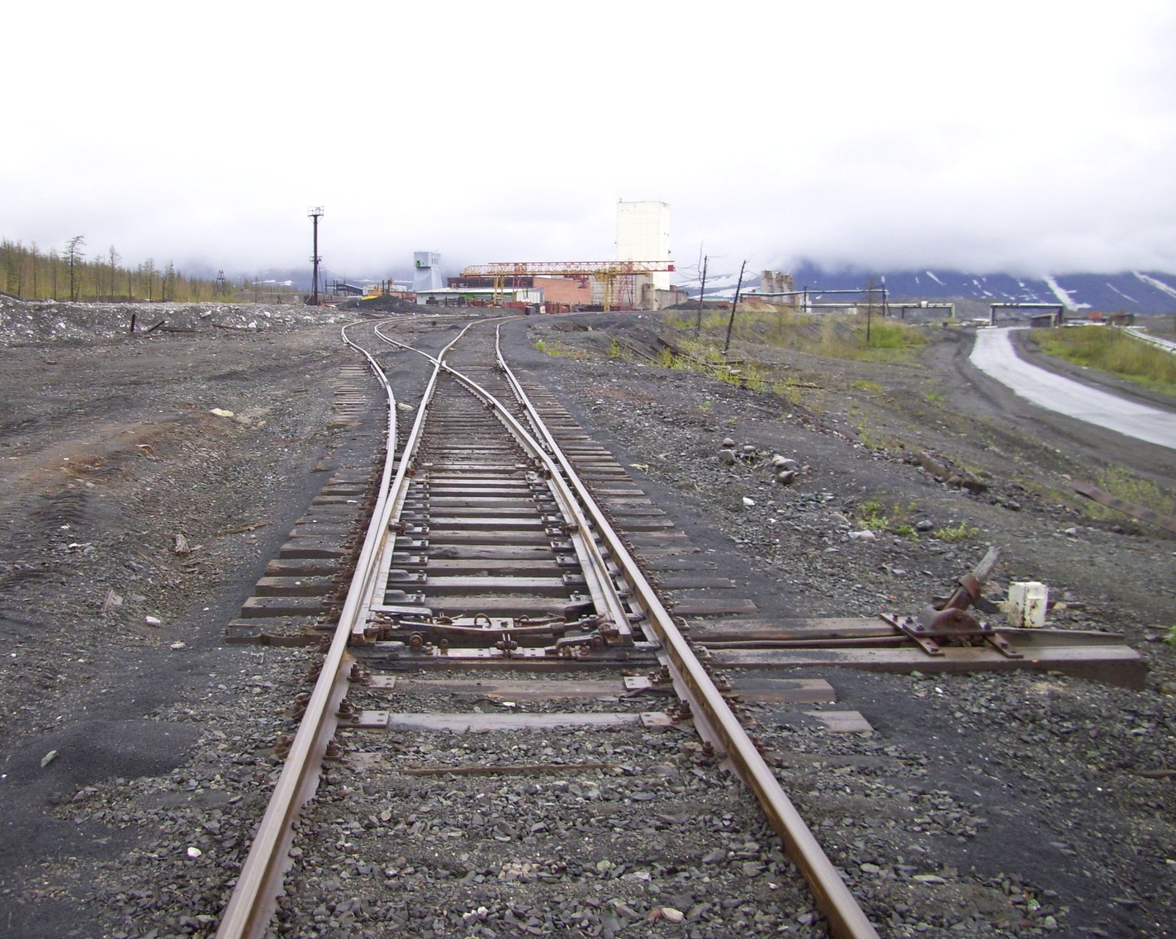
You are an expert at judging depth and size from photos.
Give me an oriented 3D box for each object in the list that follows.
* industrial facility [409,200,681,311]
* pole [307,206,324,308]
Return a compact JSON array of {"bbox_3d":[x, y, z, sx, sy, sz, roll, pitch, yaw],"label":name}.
[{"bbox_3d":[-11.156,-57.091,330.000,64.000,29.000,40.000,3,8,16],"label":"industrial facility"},{"bbox_3d":[-35.951,-28.027,162.000,2.000,13.000,2.000,-1,8,-12],"label":"pole"}]

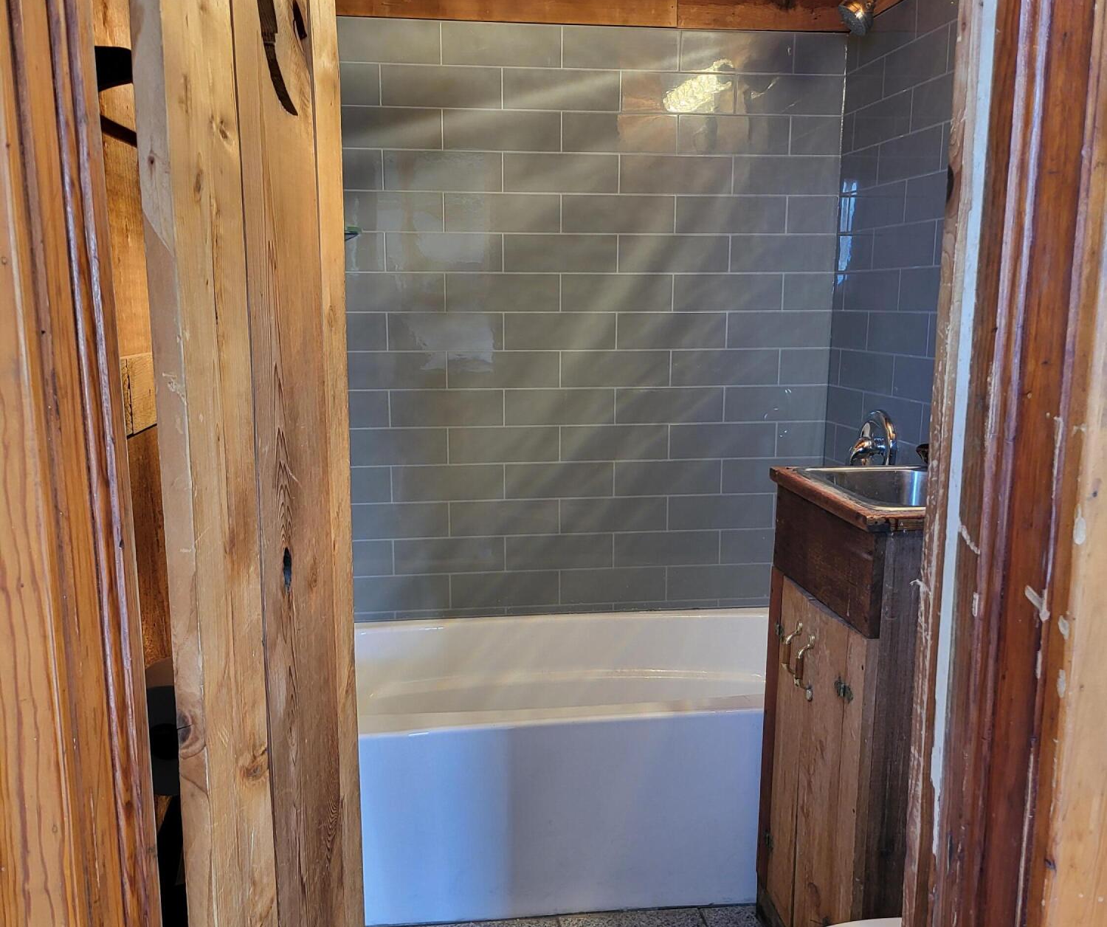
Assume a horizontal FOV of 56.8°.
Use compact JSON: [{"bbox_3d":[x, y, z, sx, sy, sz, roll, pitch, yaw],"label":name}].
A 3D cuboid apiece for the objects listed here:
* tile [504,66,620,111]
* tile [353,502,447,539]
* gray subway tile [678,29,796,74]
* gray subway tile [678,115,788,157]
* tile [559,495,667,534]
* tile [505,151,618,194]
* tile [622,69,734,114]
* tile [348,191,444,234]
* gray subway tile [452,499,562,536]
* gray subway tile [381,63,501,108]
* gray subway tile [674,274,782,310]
[{"bbox_3d":[0.022,-0.958,2.628,0.304,0.101,0.009,-1,11,-7],"label":"tile"},{"bbox_3d":[-0.438,0.157,2.795,0.304,0.102,0.009,-1,11,-7],"label":"tile"},{"bbox_3d":[0.478,-1.067,2.664,0.304,0.102,0.009,-1,11,-7],"label":"gray subway tile"},{"bbox_3d":[0.481,-0.876,2.738,0.304,0.101,0.009,-1,10,-7],"label":"gray subway tile"},{"bbox_3d":[0.168,0.143,2.838,0.300,0.099,0.010,-1,11,-7],"label":"tile"},{"bbox_3d":[0.021,-0.757,2.668,0.304,0.101,0.009,-1,11,-7],"label":"tile"},{"bbox_3d":[0.326,-0.964,2.665,0.304,0.102,0.009,-1,11,-7],"label":"tile"},{"bbox_3d":[-0.435,-0.647,2.633,0.304,0.101,0.009,-1,11,-7],"label":"tile"},{"bbox_3d":[-0.133,0.151,2.833,0.304,0.101,0.009,-1,10,-7],"label":"gray subway tile"},{"bbox_3d":[-0.282,-0.953,2.595,0.303,0.100,0.010,-1,11,-7],"label":"gray subway tile"},{"bbox_3d":[0.477,-0.465,2.784,0.303,0.100,0.010,-1,11,-7],"label":"gray subway tile"}]

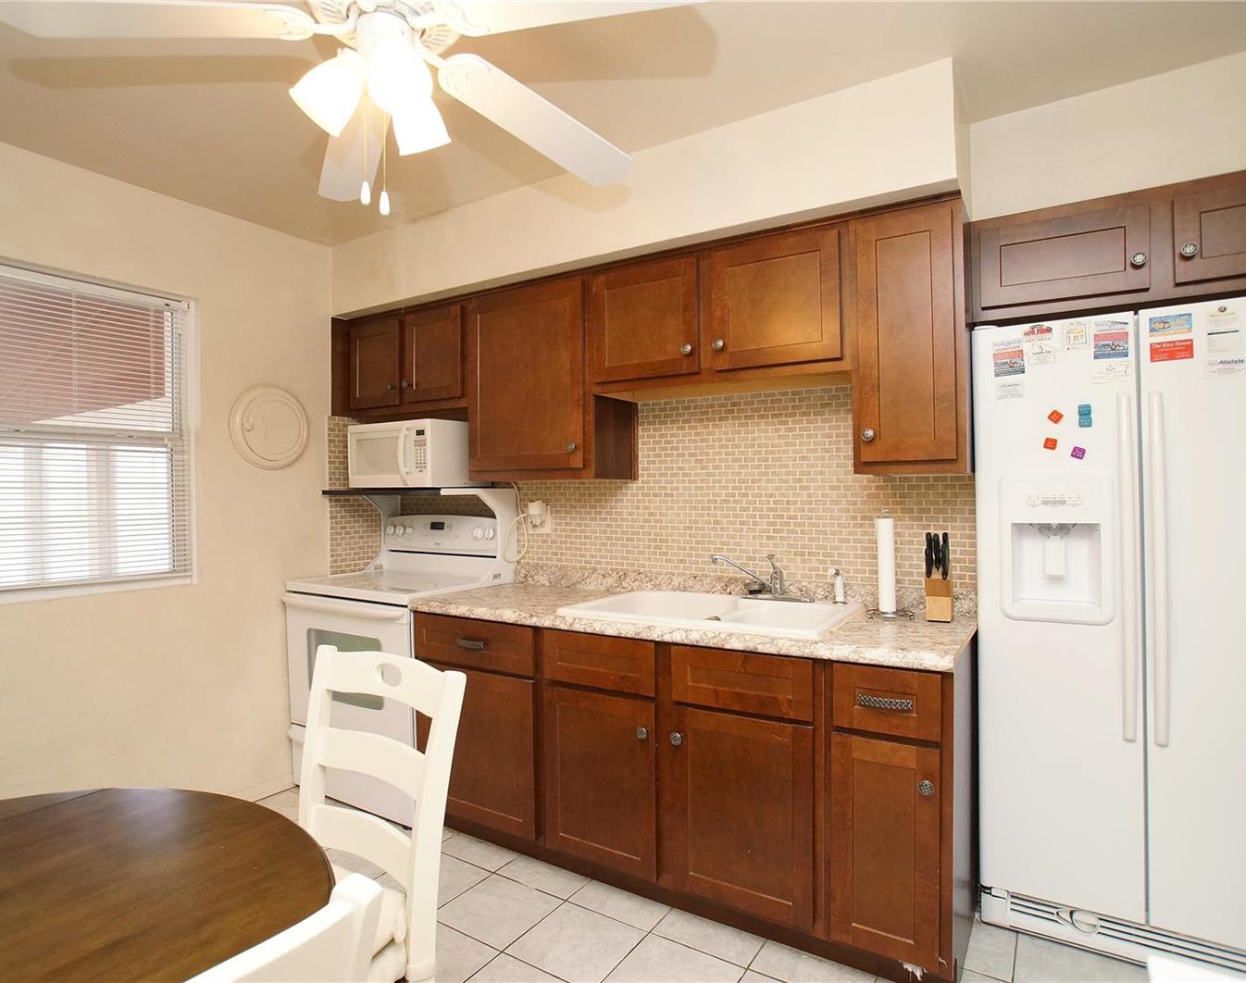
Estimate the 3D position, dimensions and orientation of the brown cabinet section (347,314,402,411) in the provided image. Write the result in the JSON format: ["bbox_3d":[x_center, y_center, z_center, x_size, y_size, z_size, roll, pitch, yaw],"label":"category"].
[{"bbox_3d":[-1.041,-0.580,3.123,0.352,0.415,0.330,0,-1,30],"label":"brown cabinet section"}]

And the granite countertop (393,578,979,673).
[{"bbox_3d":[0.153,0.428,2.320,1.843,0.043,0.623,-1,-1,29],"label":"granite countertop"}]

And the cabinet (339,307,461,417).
[{"bbox_3d":[-0.892,-0.580,3.064,0.755,0.467,0.348,-1,-1,29],"label":"cabinet"}]

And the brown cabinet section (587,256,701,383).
[{"bbox_3d":[0.155,-0.584,2.433,0.440,0.405,0.330,0,-1,30],"label":"brown cabinet section"}]

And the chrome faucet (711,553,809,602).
[{"bbox_3d":[0.498,0.310,2.384,0.360,0.165,0.140,0,-1,9],"label":"chrome faucet"}]

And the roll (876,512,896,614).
[{"bbox_3d":[0.855,0.232,2.134,0.060,0.325,0.060,-1,-1,29],"label":"roll"}]

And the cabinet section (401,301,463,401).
[{"bbox_3d":[-0.728,-0.577,2.942,0.350,0.405,0.330,0,-1,30],"label":"cabinet section"}]

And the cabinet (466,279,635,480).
[{"bbox_3d":[-0.296,-0.431,2.728,0.610,0.778,0.348,-1,-1,29],"label":"cabinet"}]

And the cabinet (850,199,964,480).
[{"bbox_3d":[0.903,-0.445,2.054,0.303,0.778,0.348,-1,-1,29],"label":"cabinet"}]

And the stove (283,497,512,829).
[{"bbox_3d":[-0.993,0.653,2.929,0.749,1.322,0.663,-1,-1,29],"label":"stove"}]

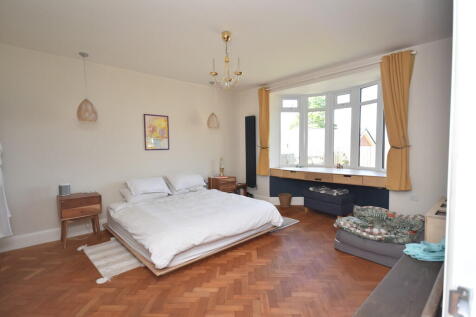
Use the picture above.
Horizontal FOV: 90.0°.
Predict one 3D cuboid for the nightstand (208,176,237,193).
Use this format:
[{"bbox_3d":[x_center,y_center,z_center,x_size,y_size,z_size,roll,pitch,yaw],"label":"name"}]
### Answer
[{"bbox_3d":[-0.336,0.720,5.098,0.468,0.643,0.435,-4,4,-42],"label":"nightstand"}]

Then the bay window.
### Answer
[{"bbox_3d":[1.797,-0.553,4.529,0.598,1.560,2.158,-4,4,-42],"label":"bay window"}]

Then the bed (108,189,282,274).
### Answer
[{"bbox_3d":[-0.743,0.906,3.690,1.963,0.435,2.034,-4,4,-42],"label":"bed"}]

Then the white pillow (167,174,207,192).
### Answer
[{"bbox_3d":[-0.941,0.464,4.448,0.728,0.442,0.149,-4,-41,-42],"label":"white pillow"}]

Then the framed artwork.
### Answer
[{"bbox_3d":[-1.463,-0.470,4.352,0.450,0.628,0.026,-4,4,-42],"label":"framed artwork"}]

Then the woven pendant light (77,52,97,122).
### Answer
[{"bbox_3d":[-2.140,-0.996,3.345,0.251,0.945,0.251,-4,4,-42],"label":"woven pendant light"}]

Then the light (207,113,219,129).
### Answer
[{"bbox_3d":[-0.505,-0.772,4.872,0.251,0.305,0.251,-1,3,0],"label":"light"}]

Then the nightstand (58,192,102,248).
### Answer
[{"bbox_3d":[-2.240,0.844,3.374,0.468,0.654,0.435,-4,4,-42],"label":"nightstand"}]

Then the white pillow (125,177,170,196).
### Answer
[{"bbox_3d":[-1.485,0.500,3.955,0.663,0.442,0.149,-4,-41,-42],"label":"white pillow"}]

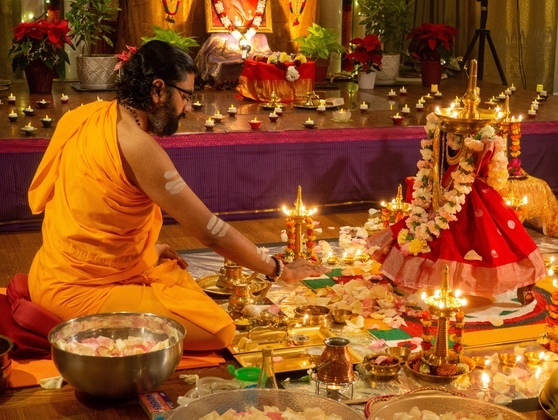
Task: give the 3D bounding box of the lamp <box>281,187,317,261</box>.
[{"bbox_3d":[0.076,0.060,3.645,0.142,0.285,0.142,1,12,0],"label":"lamp"}]

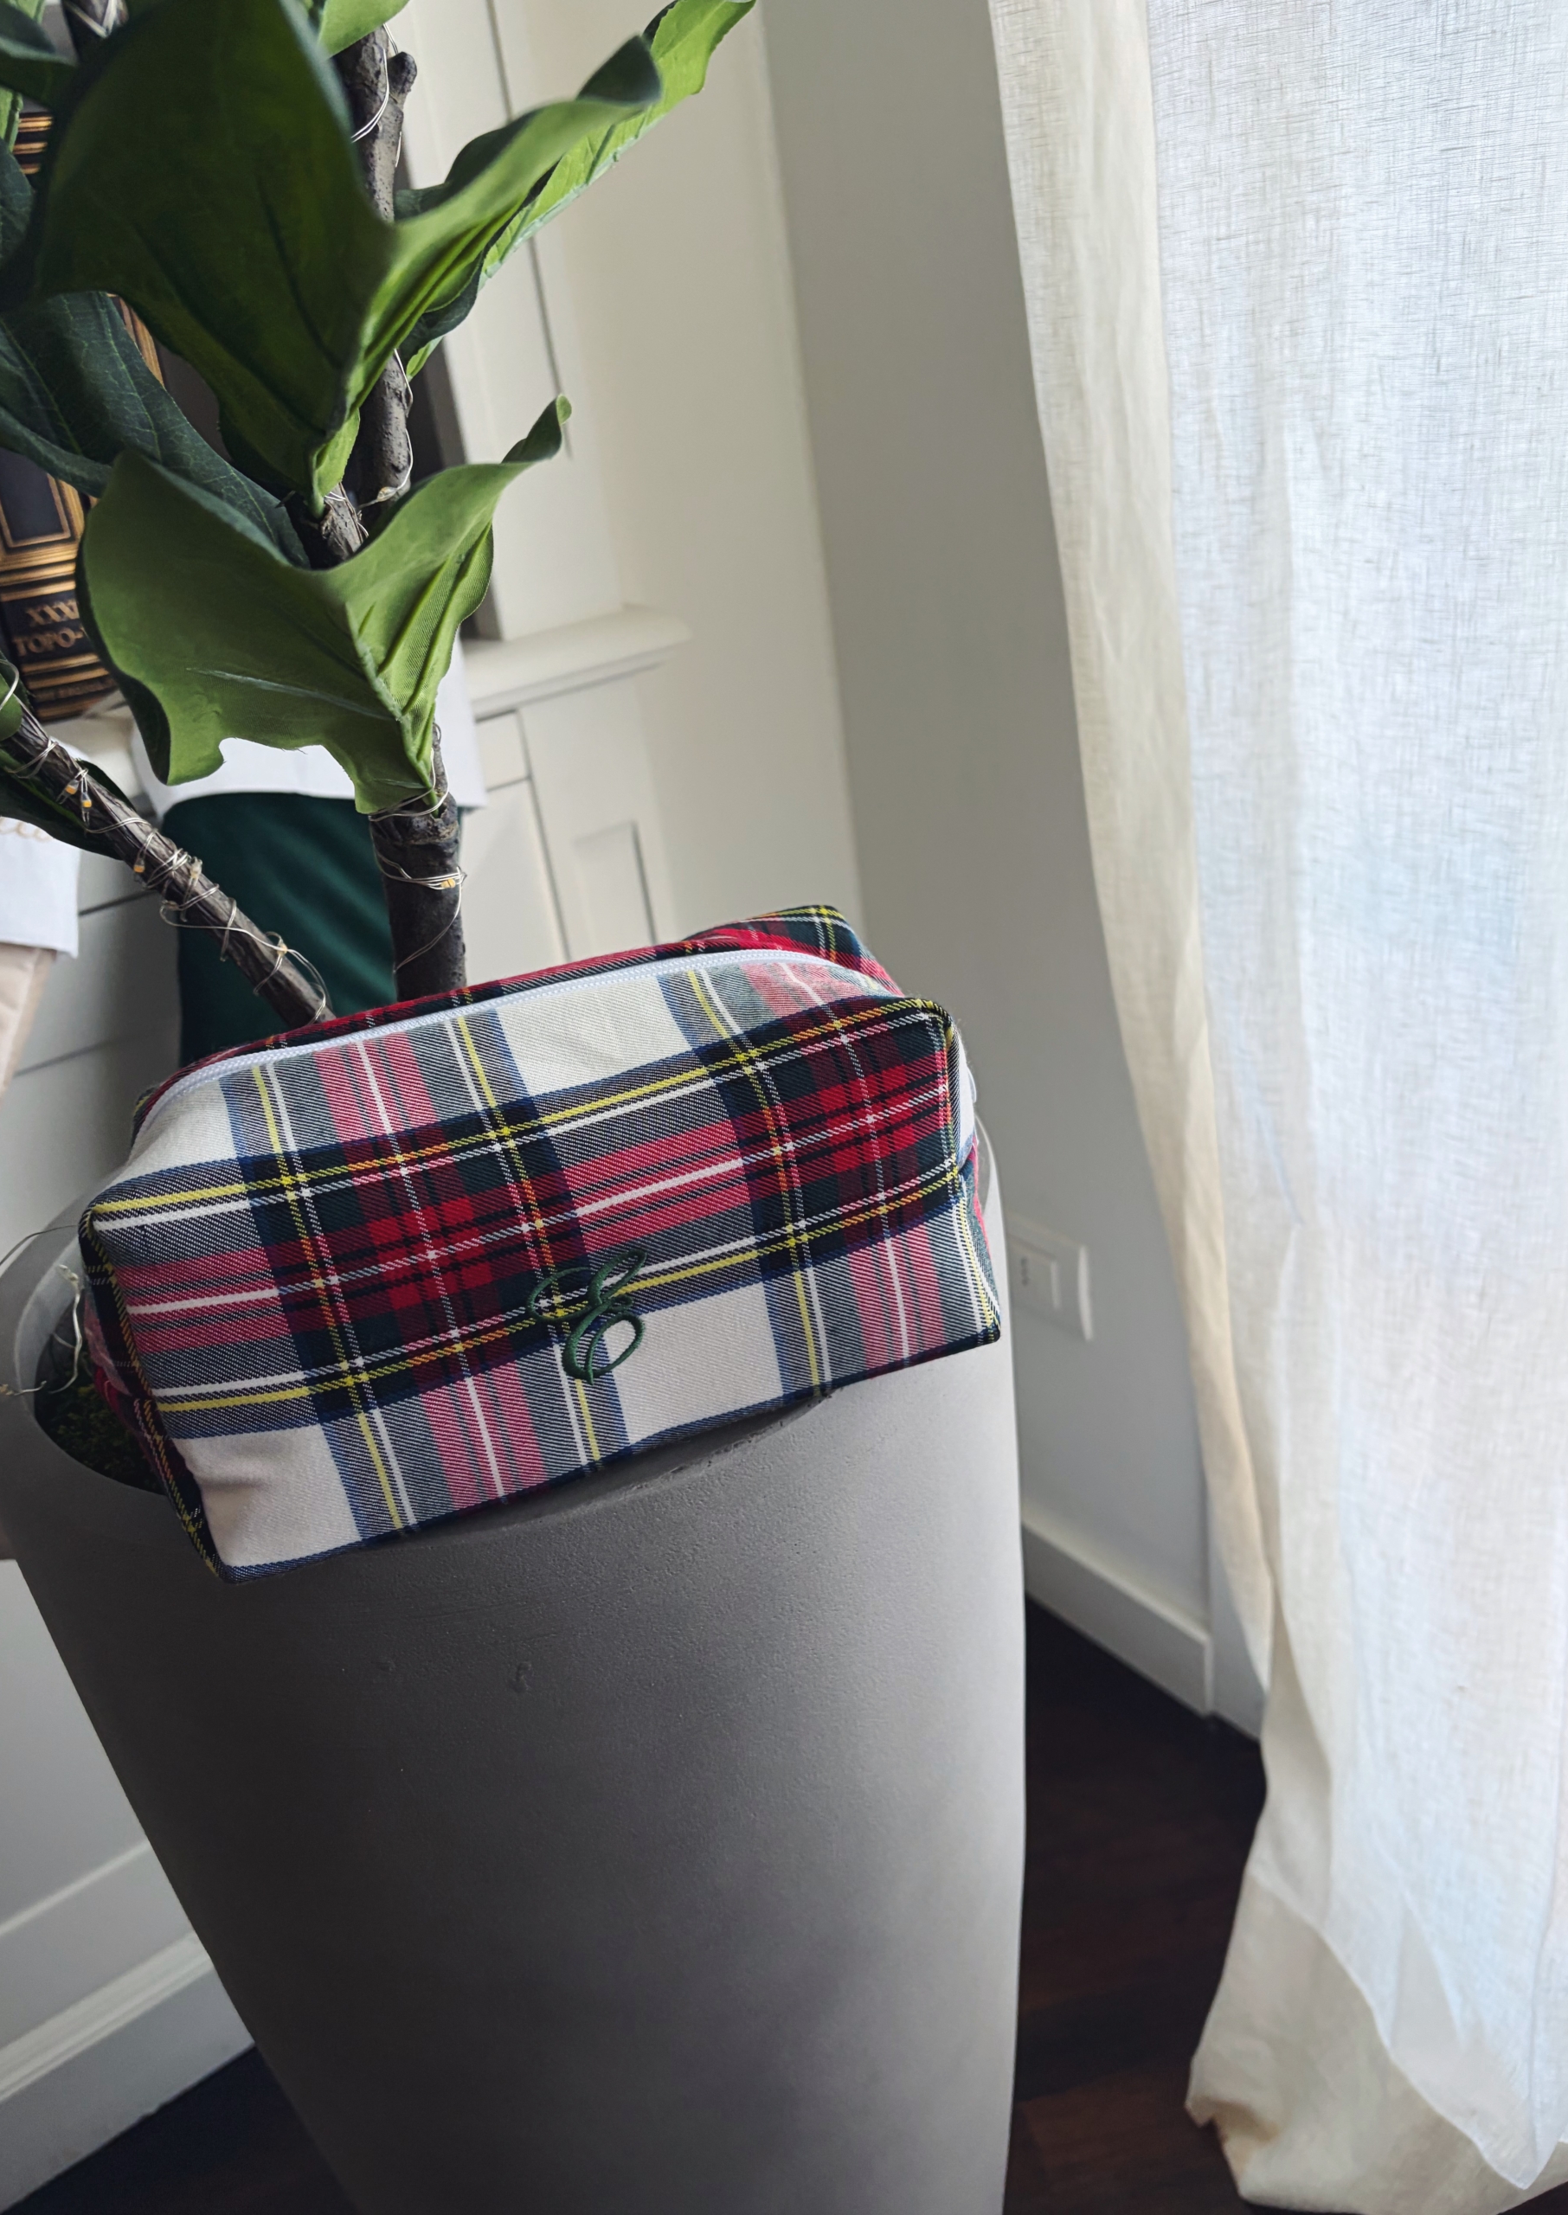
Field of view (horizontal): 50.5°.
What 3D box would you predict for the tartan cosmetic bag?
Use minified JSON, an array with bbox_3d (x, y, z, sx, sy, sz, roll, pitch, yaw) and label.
[{"bbox_3d":[-0.072,0.030,0.531,0.246,0.124,0.113,-15,21,-9],"label":"tartan cosmetic bag"}]

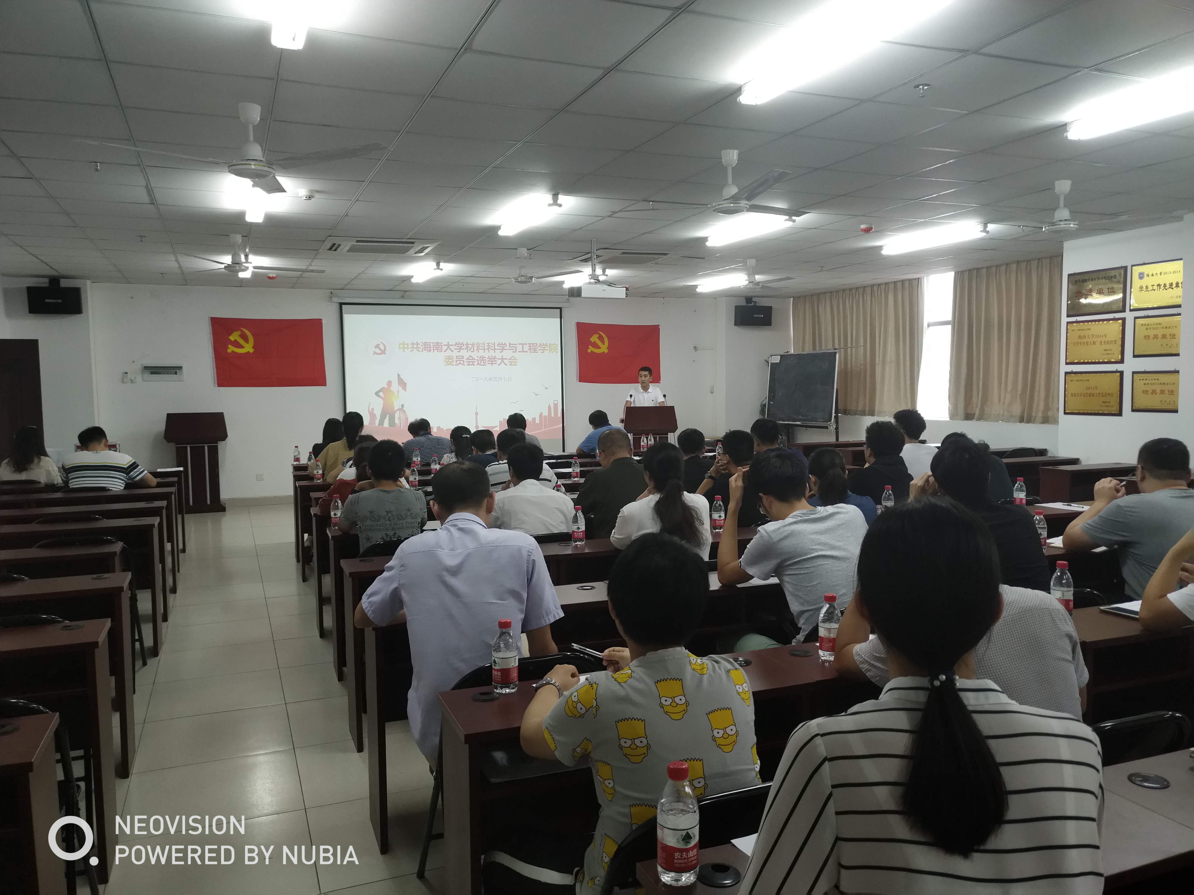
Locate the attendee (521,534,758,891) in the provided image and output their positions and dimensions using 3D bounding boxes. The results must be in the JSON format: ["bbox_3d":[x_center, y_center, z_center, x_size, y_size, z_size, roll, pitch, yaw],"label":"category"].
[{"bbox_3d":[0.071,0.790,1.996,0.510,1.230,0.700,-2,5,-25],"label":"attendee"}]

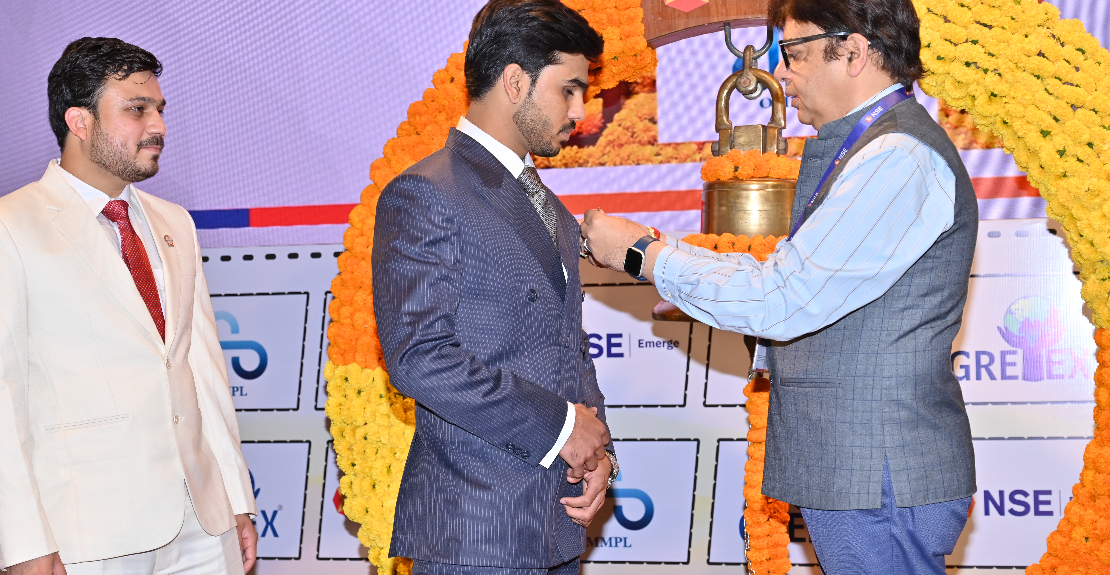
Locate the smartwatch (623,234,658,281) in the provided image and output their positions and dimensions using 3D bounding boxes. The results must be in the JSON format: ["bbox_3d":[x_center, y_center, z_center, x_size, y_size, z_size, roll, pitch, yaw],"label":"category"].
[{"bbox_3d":[0.144,-0.047,3.020,0.042,0.070,0.058,23,27,33],"label":"smartwatch"}]

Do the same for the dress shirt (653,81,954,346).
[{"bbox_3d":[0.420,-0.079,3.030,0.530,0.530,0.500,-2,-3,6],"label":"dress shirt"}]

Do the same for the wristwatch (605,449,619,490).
[{"bbox_3d":[0.077,0.292,2.970,0.055,0.065,0.040,26,13,-19],"label":"wristwatch"}]

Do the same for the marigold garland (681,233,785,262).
[{"bbox_3d":[0.409,-0.075,3.850,0.290,0.070,0.270,-2,-4,15],"label":"marigold garland"}]

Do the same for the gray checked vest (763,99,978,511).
[{"bbox_3d":[0.523,0.029,3.070,0.345,0.675,0.470,-2,-3,6],"label":"gray checked vest"}]

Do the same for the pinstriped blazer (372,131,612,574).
[{"bbox_3d":[-0.107,0.102,3.030,0.340,0.730,0.500,-3,-4,28],"label":"pinstriped blazer"}]

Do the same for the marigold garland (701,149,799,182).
[{"bbox_3d":[0.410,-0.254,3.860,0.218,0.058,0.210,-2,-4,15],"label":"marigold garland"}]

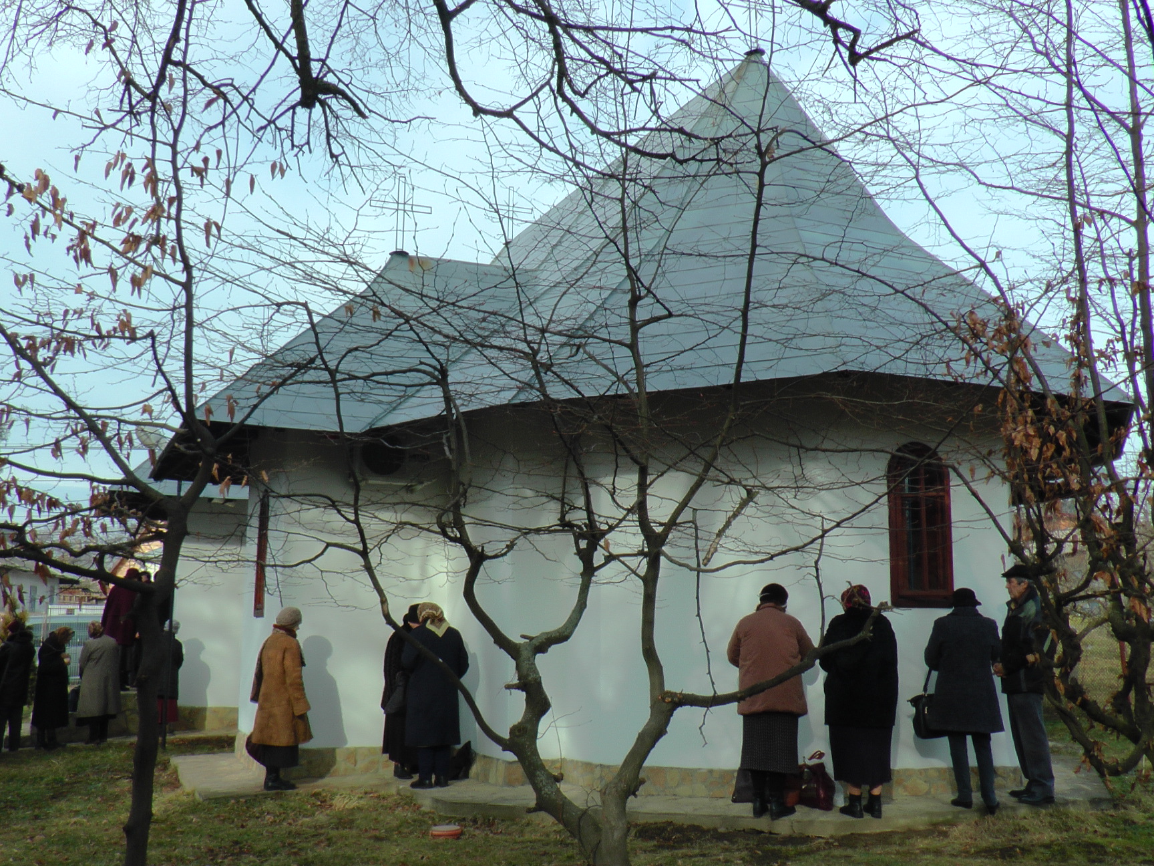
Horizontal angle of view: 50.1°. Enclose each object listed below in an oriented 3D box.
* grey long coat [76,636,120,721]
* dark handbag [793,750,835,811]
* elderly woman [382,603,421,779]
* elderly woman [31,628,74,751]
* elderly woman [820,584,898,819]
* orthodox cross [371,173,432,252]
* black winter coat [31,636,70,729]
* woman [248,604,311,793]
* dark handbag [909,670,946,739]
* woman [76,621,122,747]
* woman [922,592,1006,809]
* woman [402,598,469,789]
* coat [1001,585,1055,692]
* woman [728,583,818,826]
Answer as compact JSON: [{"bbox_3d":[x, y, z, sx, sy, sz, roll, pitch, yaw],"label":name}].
[{"bbox_3d":[-5.938,3.016,15.296,0.520,1.020,0.380,5,-9,-30],"label":"grey long coat"},{"bbox_3d":[1.728,2.498,8.926,0.300,0.400,0.200,-2,-8,15],"label":"dark handbag"},{"bbox_3d":[-1.560,2.339,11.259,0.500,1.555,0.420,-7,-13,33],"label":"elderly woman"},{"bbox_3d":[-6.456,3.121,15.177,0.500,1.466,0.480,1,-11,-6],"label":"elderly woman"},{"bbox_3d":[1.988,1.873,8.706,0.530,1.593,0.400,2,-11,-9],"label":"elderly woman"},{"bbox_3d":[-1.944,-2.422,13.639,0.670,0.877,0.050,4,-11,-17],"label":"orthodox cross"},{"bbox_3d":[-6.482,3.071,15.186,0.450,1.120,0.480,1,-11,-6],"label":"black winter coat"},{"bbox_3d":[-2.483,2.193,10.278,0.420,1.480,0.460,8,-11,-44],"label":"woman"},{"bbox_3d":[2.629,2.020,9.188,0.360,0.505,0.160,-3,-11,17],"label":"dark handbag"},{"bbox_3d":[-5.938,3.084,15.287,0.520,1.470,0.400,5,-9,-30],"label":"woman"},{"bbox_3d":[2.791,1.907,8.889,0.560,1.560,0.430,-1,-8,7],"label":"woman"},{"bbox_3d":[-1.166,2.149,10.191,0.530,1.490,0.430,3,-9,-18],"label":"woman"},{"bbox_3d":[3.585,1.645,9.819,0.410,0.853,0.500,2,-11,-7],"label":"coat"},{"bbox_3d":[1.362,1.848,8.604,0.600,1.590,0.450,-1,-8,13],"label":"woman"}]

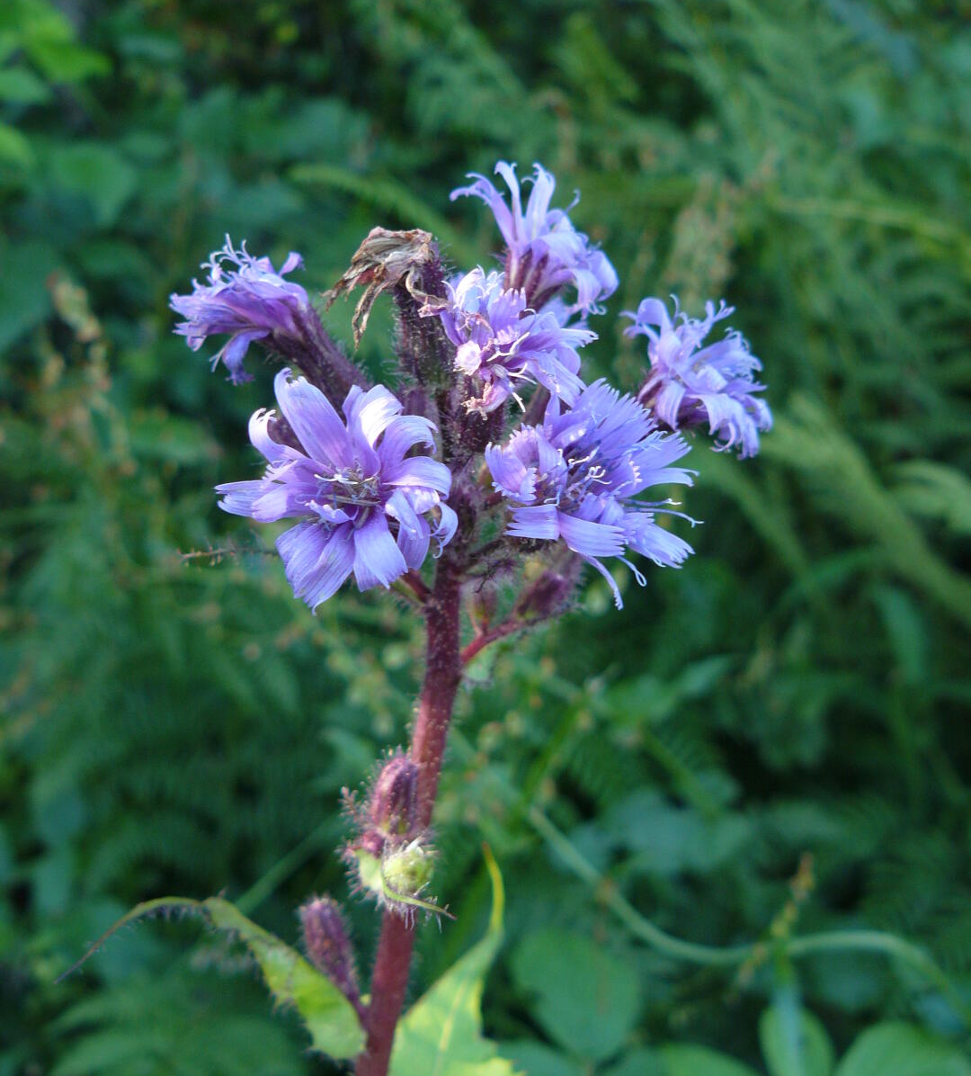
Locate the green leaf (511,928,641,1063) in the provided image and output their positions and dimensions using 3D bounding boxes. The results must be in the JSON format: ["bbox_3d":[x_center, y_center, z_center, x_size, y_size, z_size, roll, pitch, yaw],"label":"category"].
[{"bbox_3d":[0.037,0.186,0.550,0.053,0.012,0.068,-3,35,-4],"label":"green leaf"}]

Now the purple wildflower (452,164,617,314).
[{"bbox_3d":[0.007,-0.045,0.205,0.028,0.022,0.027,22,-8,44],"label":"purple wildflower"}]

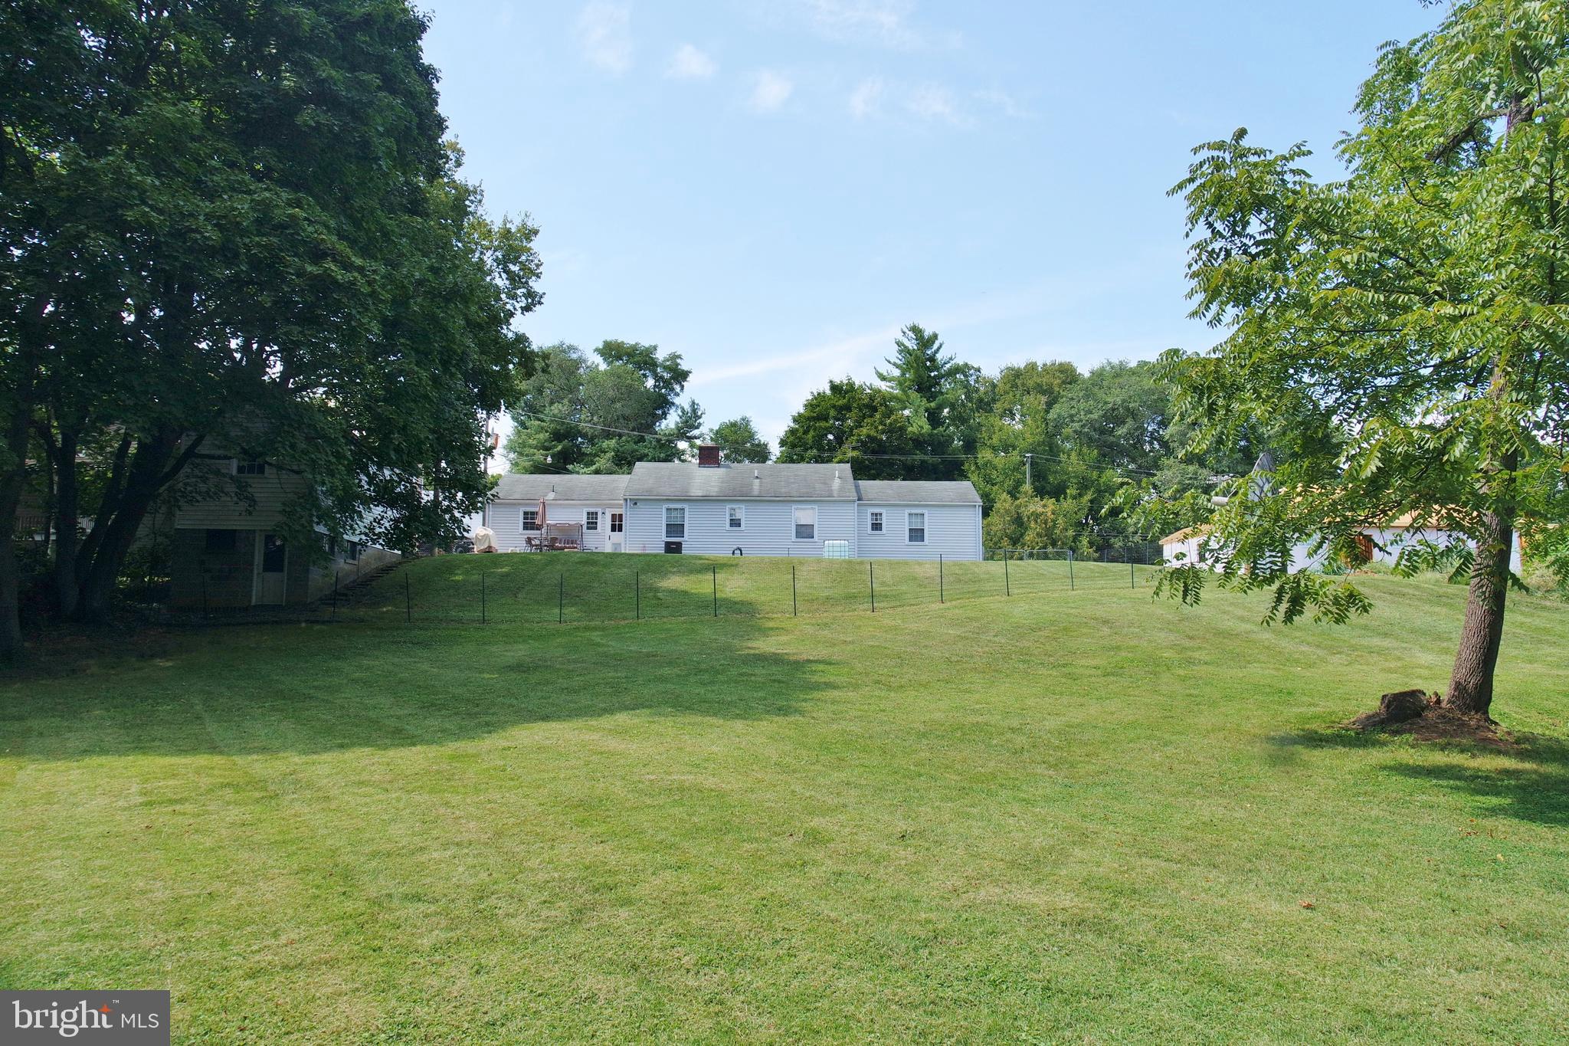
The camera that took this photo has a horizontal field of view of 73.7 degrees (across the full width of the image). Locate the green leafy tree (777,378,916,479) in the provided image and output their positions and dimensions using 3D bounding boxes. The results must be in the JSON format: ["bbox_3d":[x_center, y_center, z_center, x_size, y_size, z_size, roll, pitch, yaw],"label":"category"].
[{"bbox_3d":[4.071,-3.231,69.586,9.270,12.770,9.270,0,-4,-1],"label":"green leafy tree"}]

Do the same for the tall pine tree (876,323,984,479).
[{"bbox_3d":[10.788,-5.572,77.399,8.230,18.520,8.230,0,-4,-1],"label":"tall pine tree"}]

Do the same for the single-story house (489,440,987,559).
[{"bbox_3d":[-2.380,-0.947,51.546,22.810,5.800,8.300,0,-4,-1],"label":"single-story house"}]

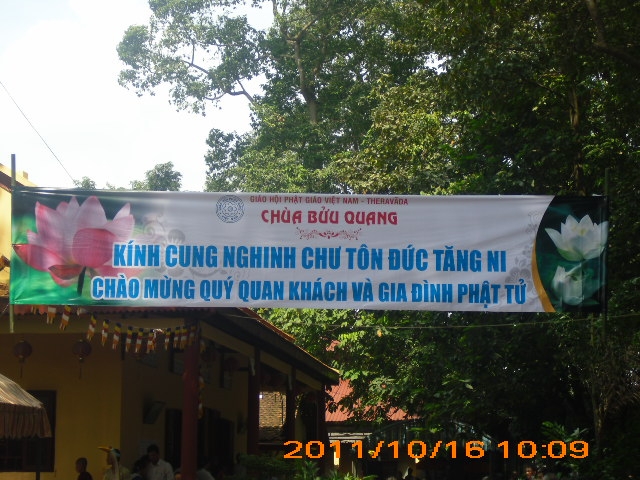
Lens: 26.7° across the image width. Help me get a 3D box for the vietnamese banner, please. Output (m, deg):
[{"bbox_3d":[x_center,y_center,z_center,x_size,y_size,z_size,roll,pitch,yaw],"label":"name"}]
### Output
[{"bbox_3d":[-0.108,0.103,13.300,5.860,1.140,0.060,1,-4,0],"label":"vietnamese banner"}]

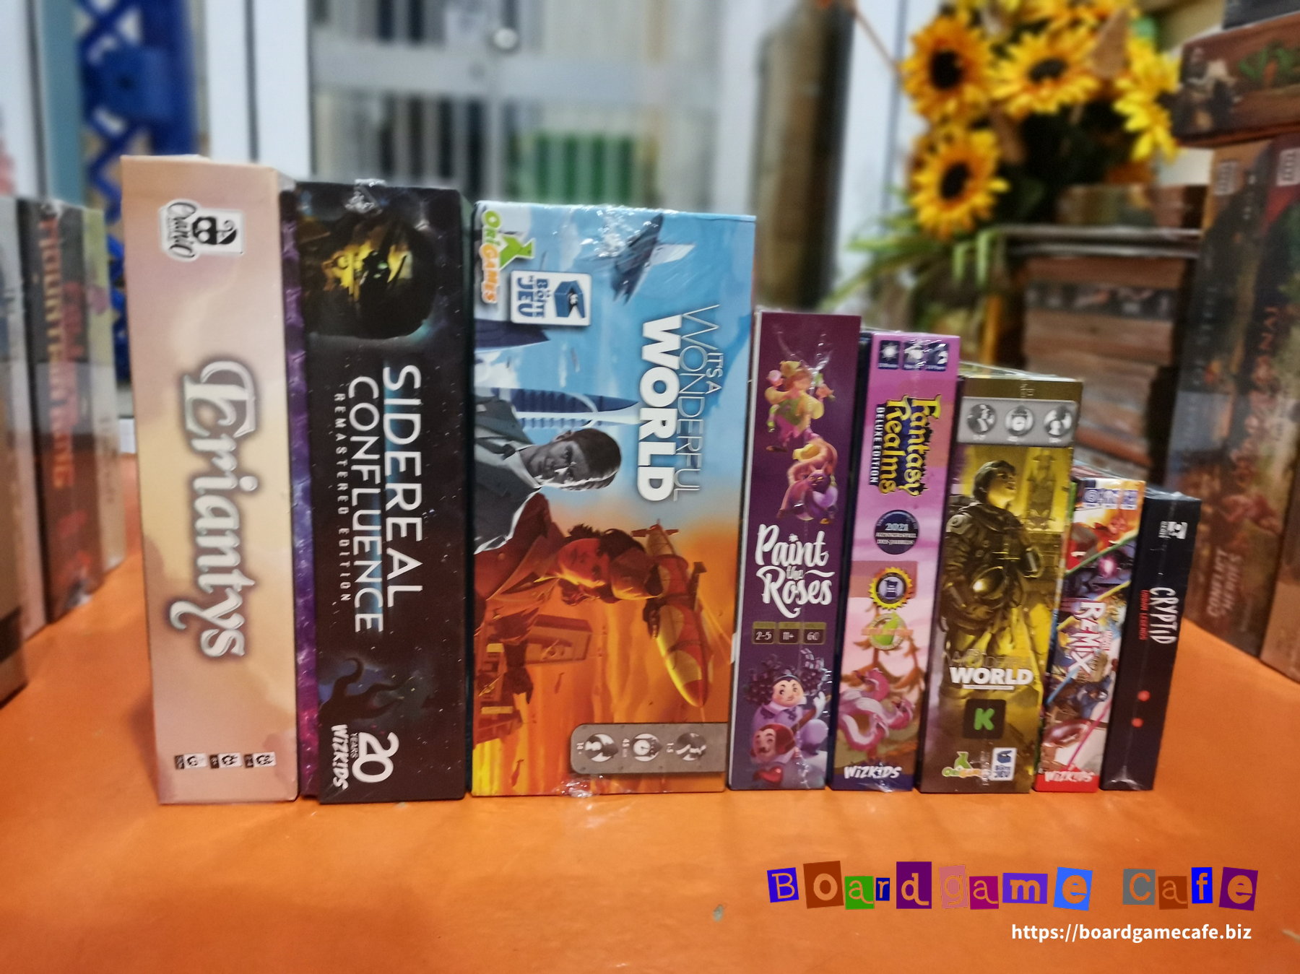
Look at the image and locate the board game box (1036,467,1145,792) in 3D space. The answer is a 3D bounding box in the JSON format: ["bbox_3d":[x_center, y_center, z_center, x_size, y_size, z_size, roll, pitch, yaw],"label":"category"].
[{"bbox_3d":[0.225,0.068,0.565,0.034,0.170,0.122,2,12,-2],"label":"board game box"}]

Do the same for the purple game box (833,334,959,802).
[{"bbox_3d":[0.117,0.023,0.592,0.043,0.238,0.205,2,12,-3],"label":"purple game box"}]

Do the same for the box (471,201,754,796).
[{"bbox_3d":[-0.031,-0.005,0.569,0.128,0.289,0.200,1,12,-7],"label":"box"}]

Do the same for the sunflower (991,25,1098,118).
[{"bbox_3d":[0.469,-0.488,1.150,0.122,0.115,0.045,11,-9,35],"label":"sunflower"}]

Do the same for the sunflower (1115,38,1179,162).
[{"bbox_3d":[0.593,-0.453,1.140,0.120,0.135,0.050,-2,6,-22],"label":"sunflower"}]

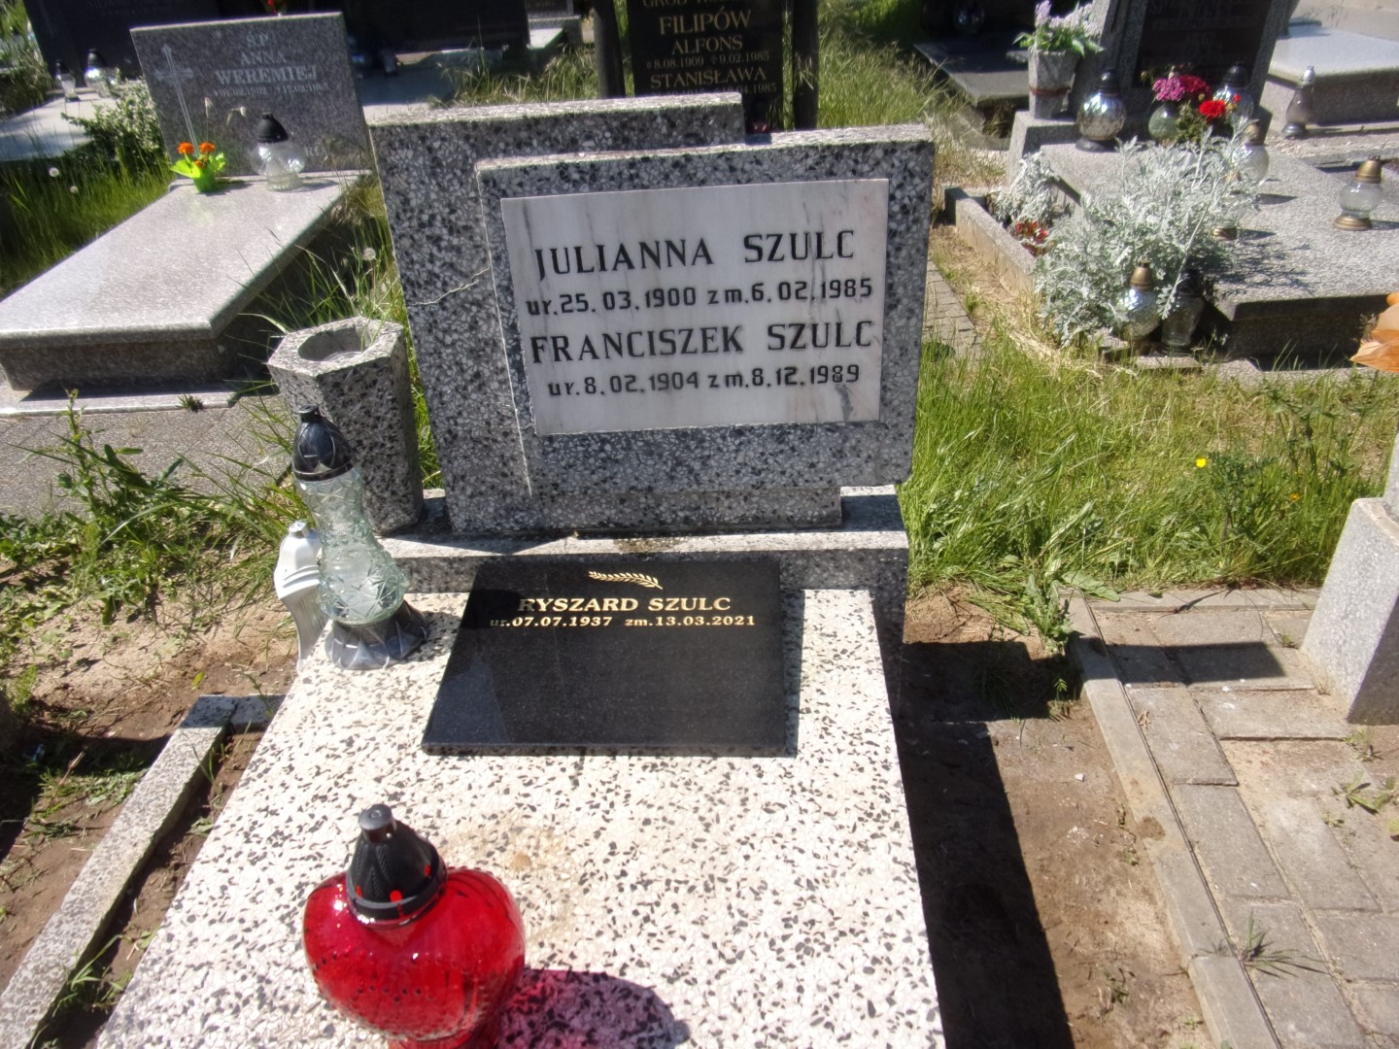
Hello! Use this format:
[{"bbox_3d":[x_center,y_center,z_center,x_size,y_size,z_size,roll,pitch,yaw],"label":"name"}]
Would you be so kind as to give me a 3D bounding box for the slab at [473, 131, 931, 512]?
[{"bbox_3d":[0.019,-0.269,1.312,0.534,0.456,0.135,-2,30,2],"label":"slab"}]

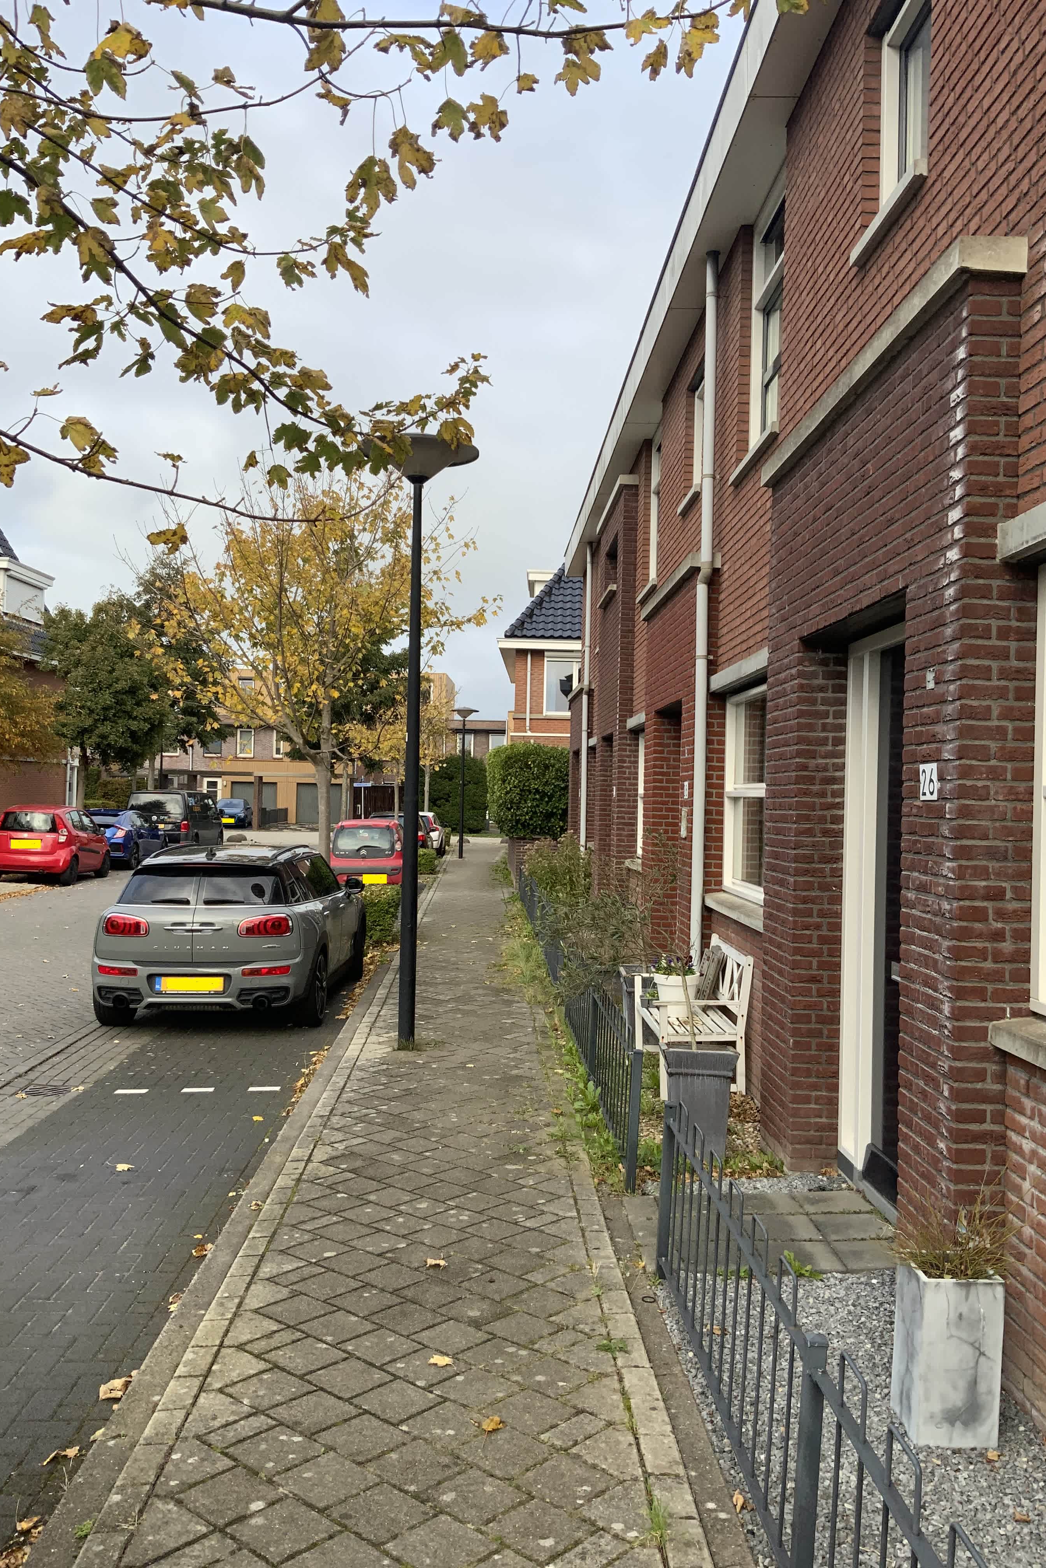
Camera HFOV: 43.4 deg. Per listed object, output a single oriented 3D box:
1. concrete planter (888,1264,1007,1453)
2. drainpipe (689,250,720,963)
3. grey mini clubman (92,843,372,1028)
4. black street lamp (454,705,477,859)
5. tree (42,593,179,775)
[{"bbox_3d":[1.188,1.589,3.710,0.223,0.455,0.223,1,0,-2],"label":"concrete planter"},{"bbox_3d":[1.266,-0.943,9.192,0.110,5.530,0.110,1,0,-2],"label":"drainpipe"},{"bbox_3d":[-2.537,1.244,11.977,1.830,1.430,4.250,1,0,-1],"label":"grey mini clubman"},{"bbox_3d":[-1.680,-0.073,36.567,0.840,4.250,0.840,1,0,-2],"label":"black street lamp"},{"bbox_3d":[-10.337,-1.368,32.203,3.600,6.650,3.600,1,0,-2],"label":"tree"}]

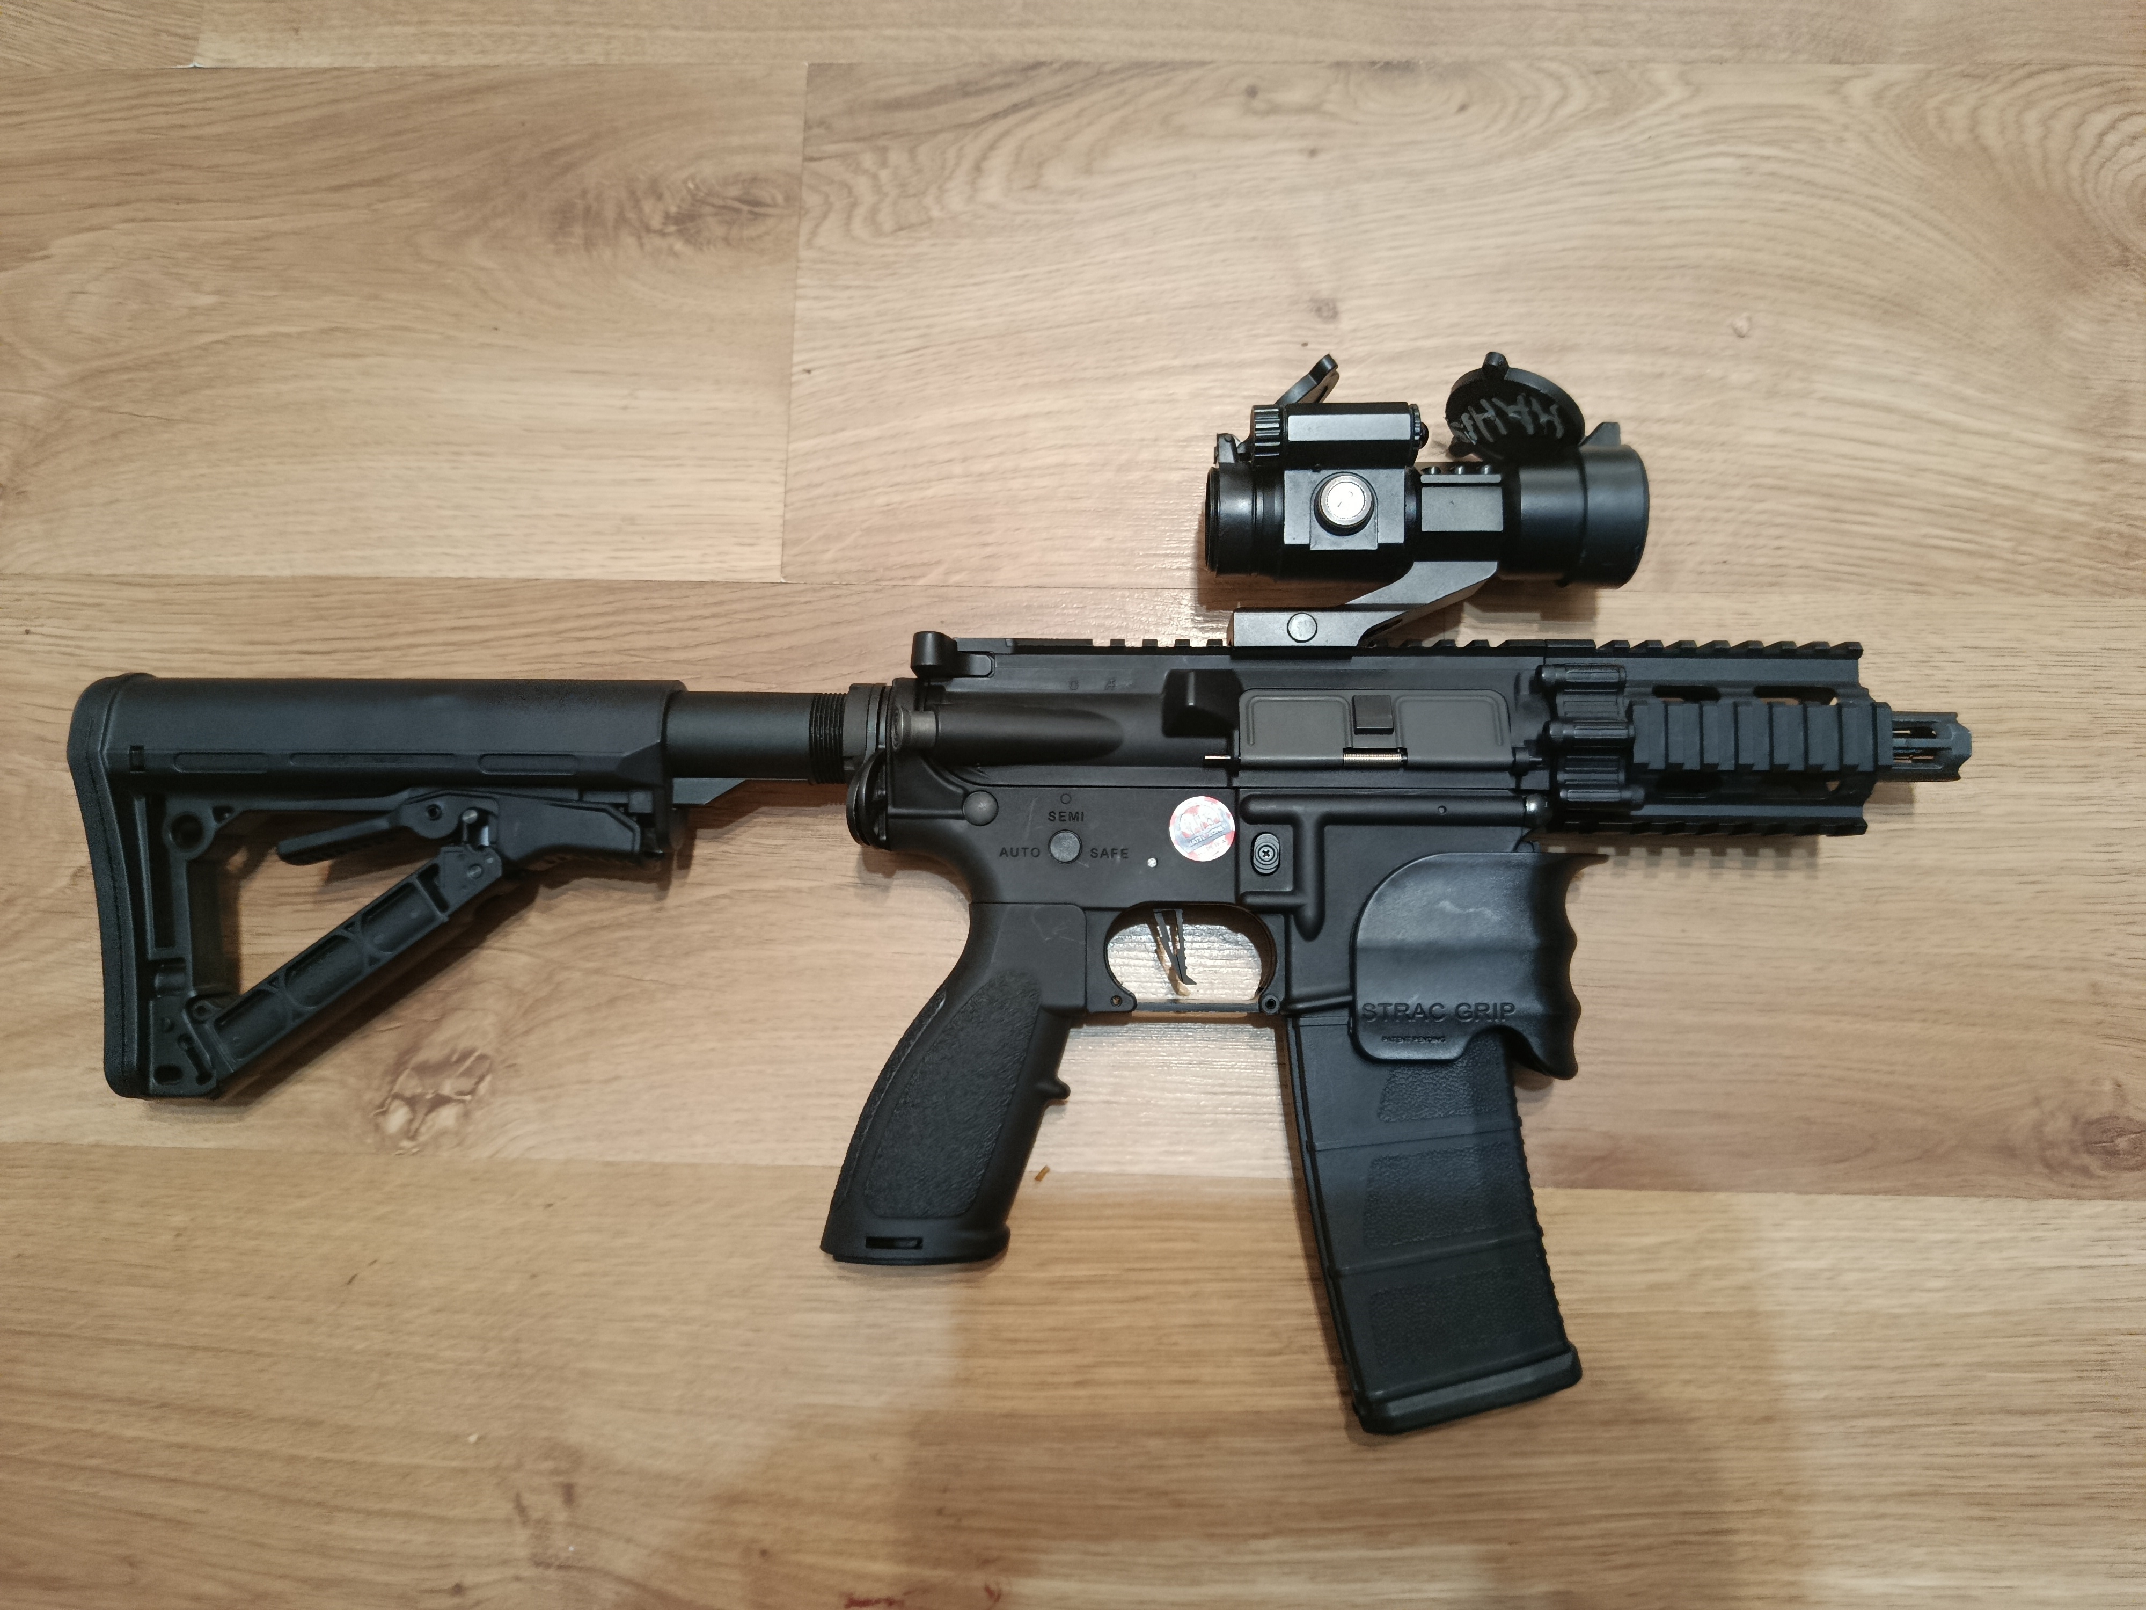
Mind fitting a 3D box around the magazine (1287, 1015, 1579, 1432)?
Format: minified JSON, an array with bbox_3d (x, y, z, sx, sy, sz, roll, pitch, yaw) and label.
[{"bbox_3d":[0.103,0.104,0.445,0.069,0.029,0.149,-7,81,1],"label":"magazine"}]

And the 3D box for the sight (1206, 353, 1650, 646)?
[{"bbox_3d":[0.112,-0.097,0.474,0.140,0.054,0.097,1,82,2],"label":"sight"}]

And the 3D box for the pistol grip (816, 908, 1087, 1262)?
[{"bbox_3d":[-0.031,0.084,0.453,0.060,0.036,0.120,14,82,4],"label":"pistol grip"}]

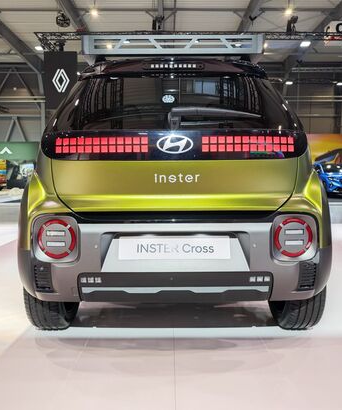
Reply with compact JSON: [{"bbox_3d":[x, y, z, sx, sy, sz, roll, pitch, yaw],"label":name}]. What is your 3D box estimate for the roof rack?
[{"bbox_3d":[0.015,-0.988,2.679,1.100,0.120,1.150,0,5,0],"label":"roof rack"}]

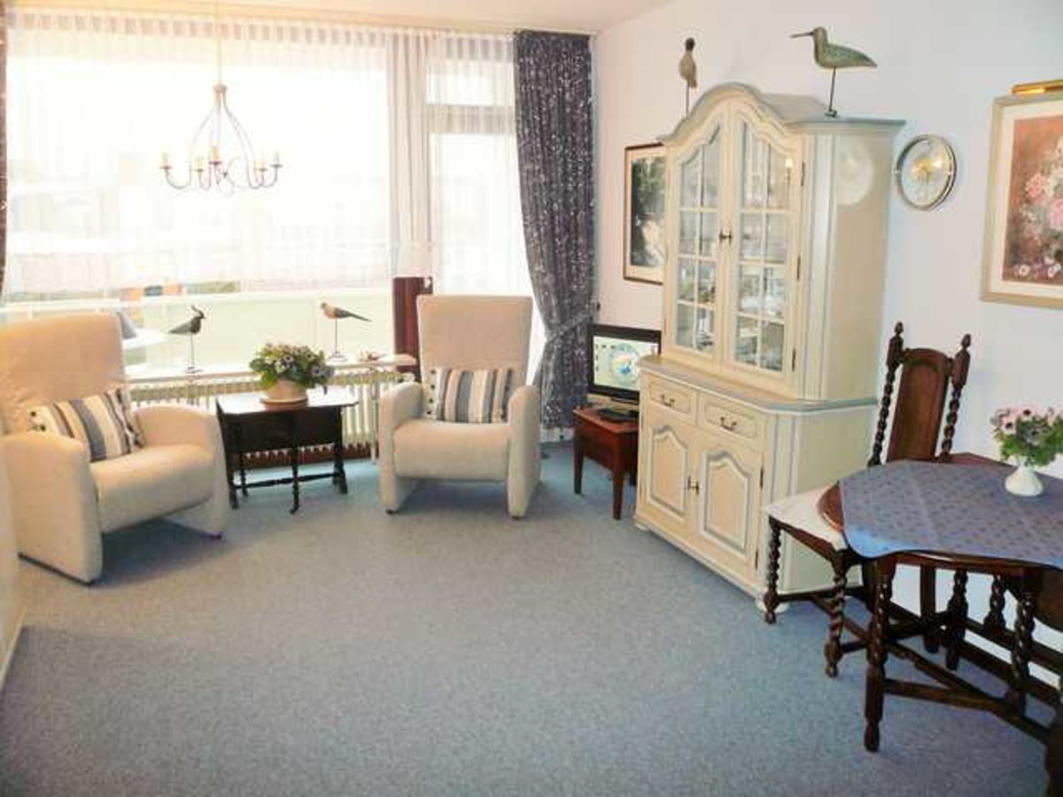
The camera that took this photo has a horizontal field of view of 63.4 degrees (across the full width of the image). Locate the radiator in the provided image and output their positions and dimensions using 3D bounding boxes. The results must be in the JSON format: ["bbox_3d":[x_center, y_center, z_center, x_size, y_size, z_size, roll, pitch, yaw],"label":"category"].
[{"bbox_3d":[-1.568,0.102,5.075,1.740,0.490,0.130,-6,14,-22],"label":"radiator"}]

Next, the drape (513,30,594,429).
[{"bbox_3d":[0.151,-0.974,5.361,0.540,2.430,0.160,-6,14,-22],"label":"drape"}]

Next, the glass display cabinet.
[{"bbox_3d":[0.934,-0.264,3.707,0.500,2.020,1.140,-6,14,-22],"label":"glass display cabinet"}]

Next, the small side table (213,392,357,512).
[{"bbox_3d":[-1.319,0.290,4.714,0.700,0.520,0.470,-6,14,-22],"label":"small side table"}]

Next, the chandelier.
[{"bbox_3d":[-1.342,-1.322,3.684,0.500,0.860,0.500,-6,14,-22],"label":"chandelier"}]

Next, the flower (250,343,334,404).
[{"bbox_3d":[-1.324,-0.141,4.649,0.410,0.340,0.370,-6,14,-22],"label":"flower"}]

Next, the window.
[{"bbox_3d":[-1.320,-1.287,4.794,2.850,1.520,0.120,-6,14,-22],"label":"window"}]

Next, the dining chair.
[{"bbox_3d":[1.170,0.338,3.059,0.540,1.120,0.450,-5,14,-18],"label":"dining chair"}]

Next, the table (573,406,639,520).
[{"bbox_3d":[0.511,0.331,4.597,0.420,0.470,0.510,-6,14,-22],"label":"table"}]

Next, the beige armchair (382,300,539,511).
[{"bbox_3d":[-0.363,0.005,4.700,0.770,1.070,0.800,1,13,7],"label":"beige armchair"}]

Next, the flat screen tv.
[{"bbox_3d":[0.491,-0.149,4.542,0.440,0.470,0.150,8,15,34],"label":"flat screen tv"}]

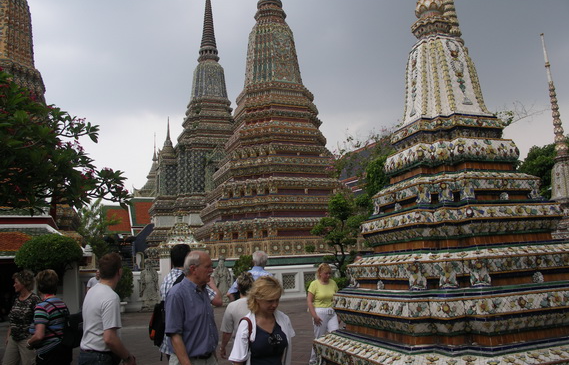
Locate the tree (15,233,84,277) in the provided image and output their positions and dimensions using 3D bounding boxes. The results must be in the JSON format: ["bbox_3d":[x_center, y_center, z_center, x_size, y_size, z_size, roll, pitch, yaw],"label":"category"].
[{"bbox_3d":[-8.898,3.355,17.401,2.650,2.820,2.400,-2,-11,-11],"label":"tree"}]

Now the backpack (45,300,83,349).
[{"bbox_3d":[-1.823,1.208,3.848,0.300,0.369,0.180,5,-14,-40],"label":"backpack"}]

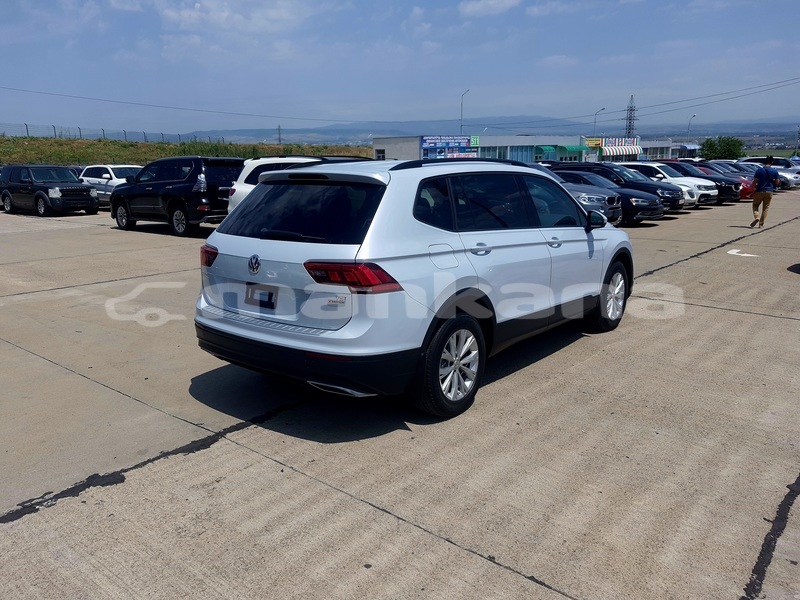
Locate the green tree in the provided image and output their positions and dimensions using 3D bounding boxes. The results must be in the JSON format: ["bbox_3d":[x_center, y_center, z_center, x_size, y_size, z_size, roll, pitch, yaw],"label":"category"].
[{"bbox_3d":[25.495,-11.085,47.774,3.500,4.000,3.500,6,14,27],"label":"green tree"}]

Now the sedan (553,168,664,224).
[{"bbox_3d":[5.129,-2.953,17.399,4.650,1.453,1.778,10,16,38],"label":"sedan"}]

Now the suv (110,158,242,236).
[{"bbox_3d":[-5.814,-2.764,15.907,4.850,1.880,1.885,10,16,38],"label":"suv"}]

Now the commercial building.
[{"bbox_3d":[9.224,-10.396,45.647,22.500,3.800,7.000,-2,13,-8],"label":"commercial building"}]

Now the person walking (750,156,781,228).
[{"bbox_3d":[9.341,-2.730,15.279,0.580,1.804,0.550,9,16,37],"label":"person walking"}]

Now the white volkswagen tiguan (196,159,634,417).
[{"bbox_3d":[0.539,-0.397,5.324,1.900,1.680,4.680,10,16,39],"label":"white volkswagen tiguan"}]

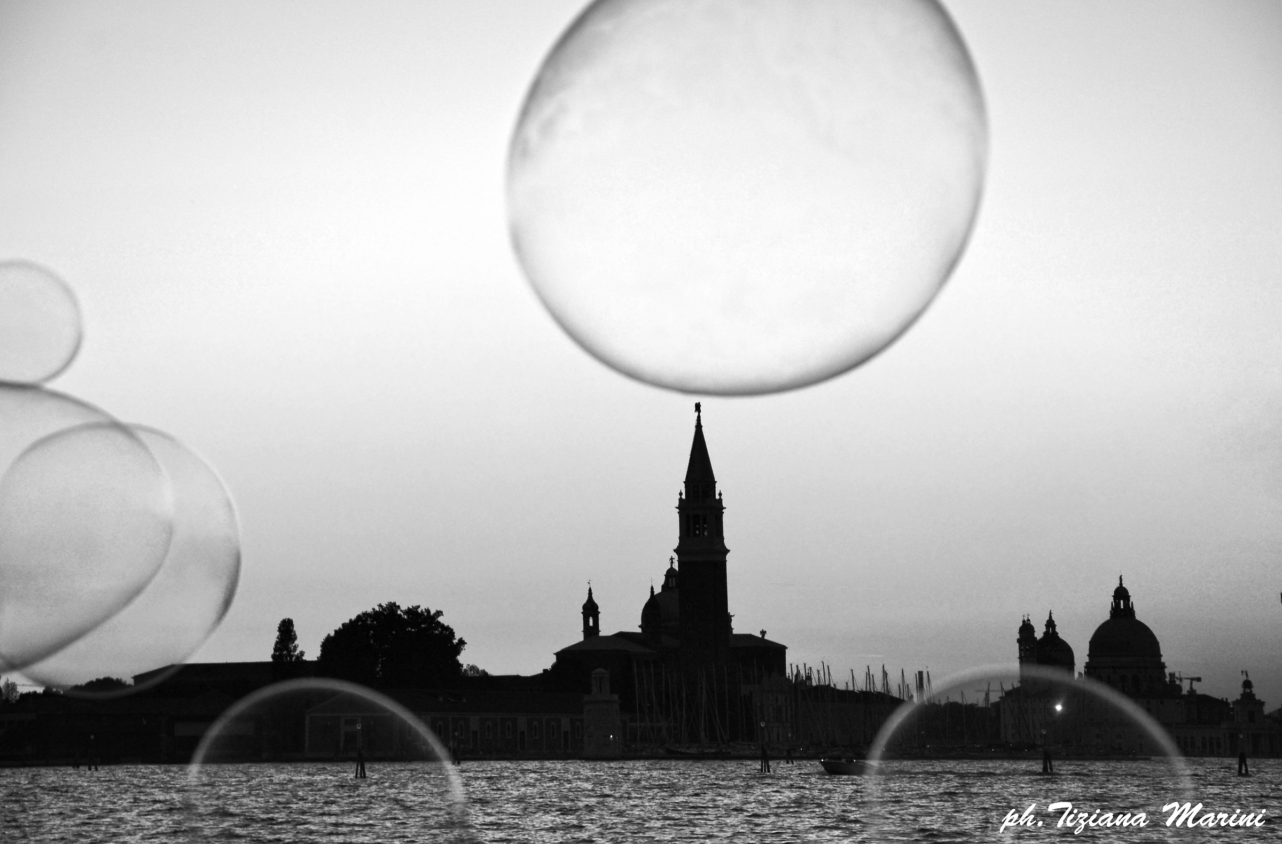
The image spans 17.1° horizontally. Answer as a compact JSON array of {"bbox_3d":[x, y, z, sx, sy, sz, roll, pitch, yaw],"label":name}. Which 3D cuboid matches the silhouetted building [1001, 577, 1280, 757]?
[{"bbox_3d":[184.600,90.600,1580.000,98.000,67.000,75.000,-2,-5,16],"label":"silhouetted building"}]

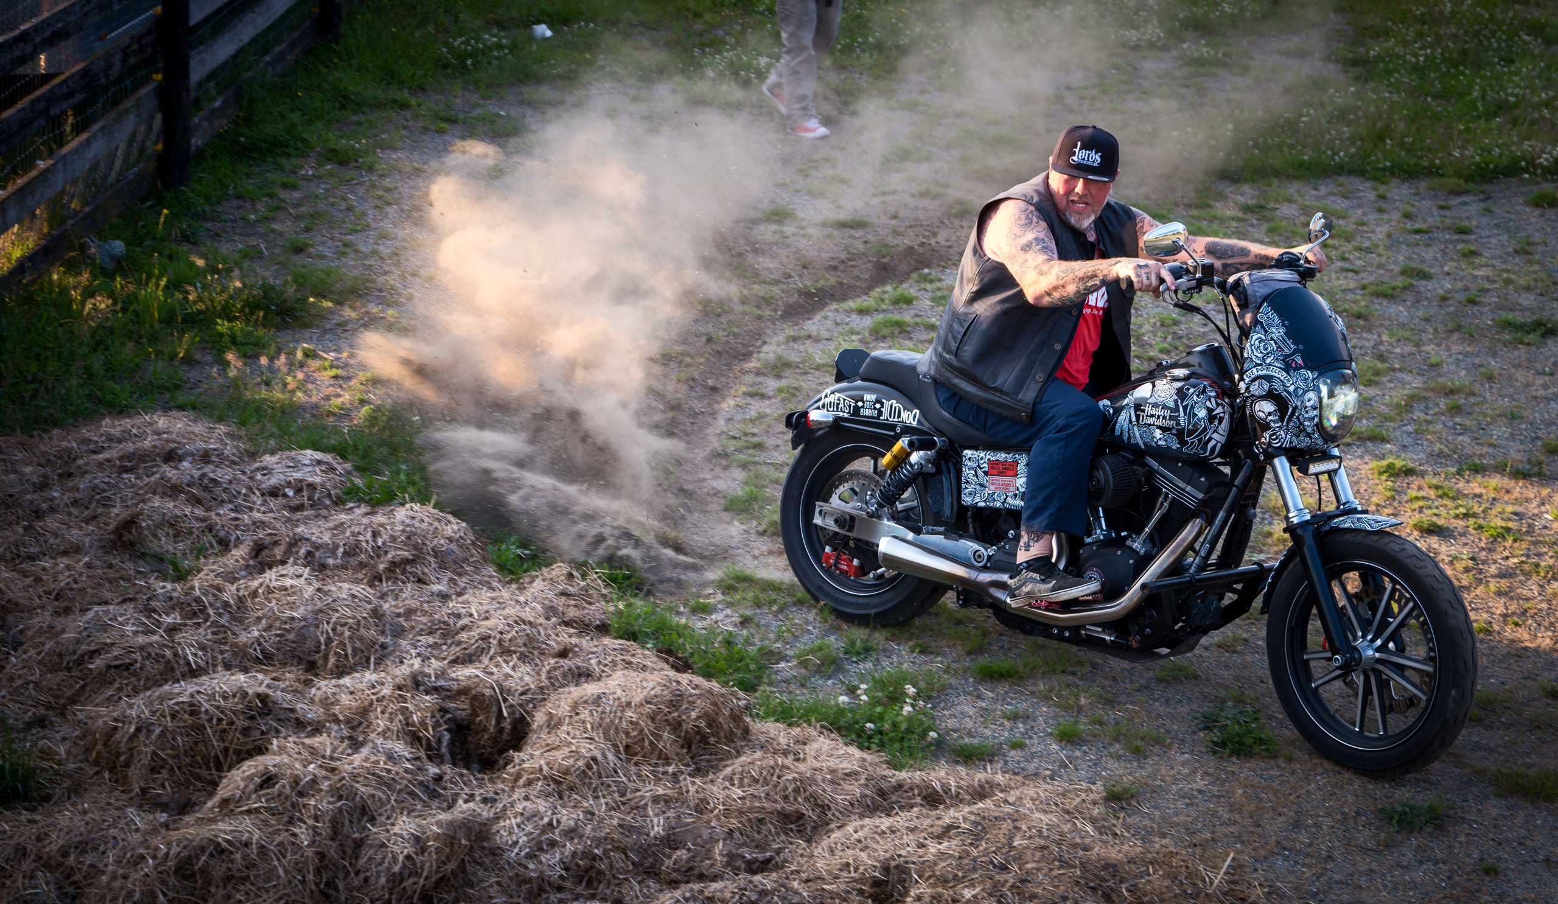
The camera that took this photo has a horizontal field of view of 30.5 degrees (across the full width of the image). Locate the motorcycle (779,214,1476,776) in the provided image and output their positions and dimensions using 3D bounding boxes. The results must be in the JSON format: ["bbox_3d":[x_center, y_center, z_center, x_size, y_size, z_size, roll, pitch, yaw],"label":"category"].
[{"bbox_3d":[0.984,-0.004,8.156,2.290,1.430,0.900,15,16,33],"label":"motorcycle"}]

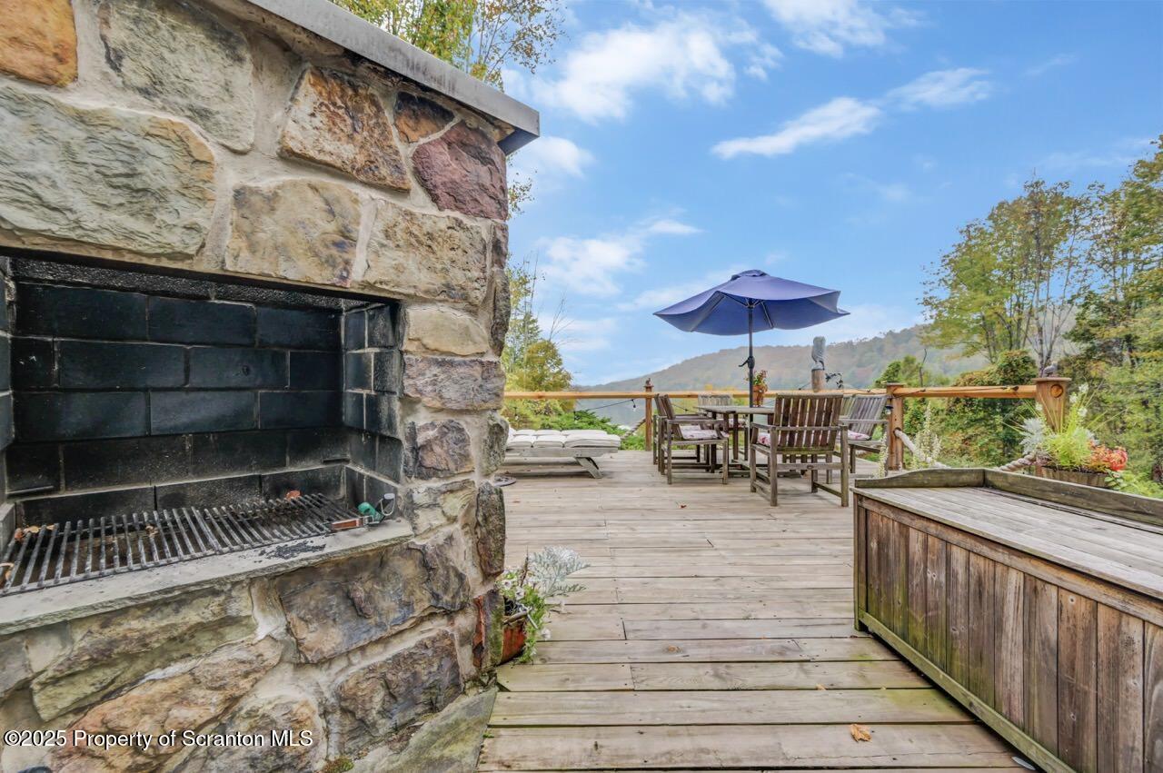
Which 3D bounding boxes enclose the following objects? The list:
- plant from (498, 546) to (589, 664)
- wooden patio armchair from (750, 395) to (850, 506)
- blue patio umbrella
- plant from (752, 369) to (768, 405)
[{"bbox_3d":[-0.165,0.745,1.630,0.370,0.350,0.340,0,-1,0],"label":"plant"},{"bbox_3d":[1.850,0.508,3.880,0.630,0.910,0.660,0,-1,2],"label":"wooden patio armchair"},{"bbox_3d":[2.030,-0.200,5.400,2.450,2.400,2.500,0,-1,0],"label":"blue patio umbrella"},{"bbox_3d":[2.190,0.020,5.580,0.250,0.450,0.250,0,-1,0],"label":"plant"}]

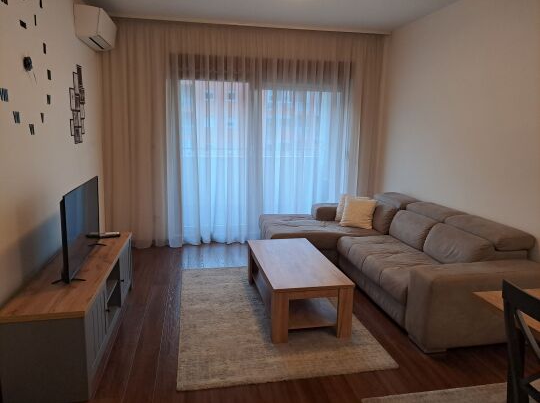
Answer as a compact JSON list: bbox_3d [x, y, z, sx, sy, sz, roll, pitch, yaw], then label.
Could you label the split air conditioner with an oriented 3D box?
[{"bbox_3d":[-1.718,-1.699,3.905,0.215,0.280,0.800,-1,10,-11],"label":"split air conditioner"}]

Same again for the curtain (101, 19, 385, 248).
[{"bbox_3d":[-0.227,-0.785,4.841,3.461,2.660,0.140,-1,10,-11],"label":"curtain"}]

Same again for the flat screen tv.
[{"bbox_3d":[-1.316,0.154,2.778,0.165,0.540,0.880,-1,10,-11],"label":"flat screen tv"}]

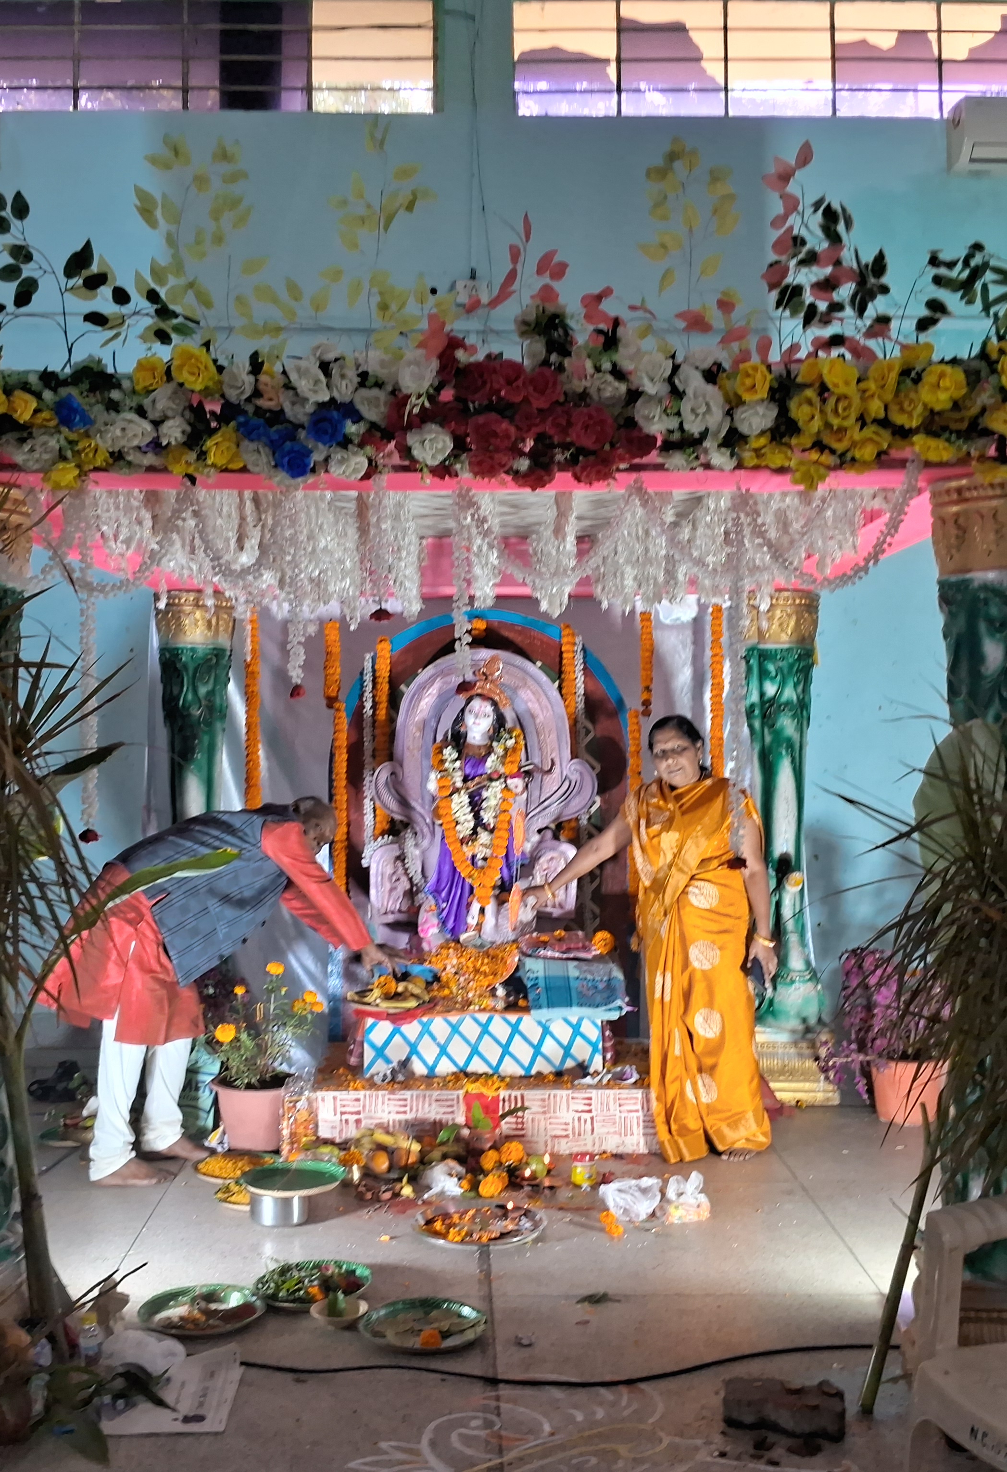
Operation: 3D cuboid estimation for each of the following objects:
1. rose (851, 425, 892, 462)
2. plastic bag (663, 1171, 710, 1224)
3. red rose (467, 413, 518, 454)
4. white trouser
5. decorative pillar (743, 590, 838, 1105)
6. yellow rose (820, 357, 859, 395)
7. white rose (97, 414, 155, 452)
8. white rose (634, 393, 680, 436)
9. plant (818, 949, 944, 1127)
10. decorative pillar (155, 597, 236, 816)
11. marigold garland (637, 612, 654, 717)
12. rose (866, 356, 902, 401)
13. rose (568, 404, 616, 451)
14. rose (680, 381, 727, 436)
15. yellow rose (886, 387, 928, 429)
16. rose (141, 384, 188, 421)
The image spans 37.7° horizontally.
[{"bbox_3d":[0.756,-0.600,3.030,0.085,0.076,0.060,0,0,0],"label":"rose"},{"bbox_3d":[0.545,1.365,4.380,0.137,0.135,0.120,0,0,0],"label":"plastic bag"},{"bbox_3d":[-0.023,-0.653,3.170,0.105,0.090,0.070,0,0,0],"label":"red rose"},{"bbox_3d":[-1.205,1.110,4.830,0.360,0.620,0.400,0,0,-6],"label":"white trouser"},{"bbox_3d":[1.111,0.423,5.843,0.370,1.985,0.370,0,1,-1],"label":"decorative pillar"},{"bbox_3d":[0.722,-0.773,3.170,0.084,0.082,0.068,0,0,-6],"label":"yellow rose"},{"bbox_3d":[-0.776,-0.620,3.020,0.123,0.082,0.070,0,0,0],"label":"white rose"},{"bbox_3d":[0.319,-0.669,3.070,0.092,0.089,0.075,0,0,6],"label":"white rose"},{"bbox_3d":[1.437,1.102,5.450,0.550,0.635,0.480,0,0,0],"label":"plant"},{"bbox_3d":[-1.225,0.447,5.880,0.420,2.010,0.420,0,0,-1],"label":"decorative pillar"},{"bbox_3d":[0.562,-0.293,5.800,0.066,0.440,0.064,0,0,-2],"label":"marigold garland"},{"bbox_3d":[0.788,-0.738,3.050,0.076,0.089,0.060,0,0,0],"label":"rose"},{"bbox_3d":[0.183,-0.637,3.040,0.098,0.095,0.075,0,0,0],"label":"rose"},{"bbox_3d":[0.415,-0.679,3.060,0.095,0.114,0.075,0,0,0],"label":"rose"},{"bbox_3d":[0.841,-0.683,3.070,0.089,0.086,0.075,0,0,0],"label":"yellow rose"},{"bbox_3d":[-0.727,-0.717,3.170,0.098,0.083,0.070,0,0,0],"label":"rose"}]

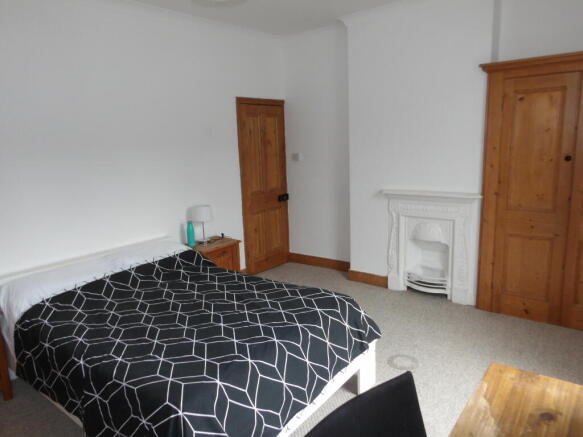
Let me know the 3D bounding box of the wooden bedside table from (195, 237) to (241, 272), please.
[{"bbox_3d":[-0.772,0.557,4.026,0.370,0.600,0.490,6,14,38],"label":"wooden bedside table"}]

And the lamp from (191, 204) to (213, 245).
[{"bbox_3d":[-0.871,0.072,3.960,0.180,0.385,0.180,-2,11,0],"label":"lamp"}]

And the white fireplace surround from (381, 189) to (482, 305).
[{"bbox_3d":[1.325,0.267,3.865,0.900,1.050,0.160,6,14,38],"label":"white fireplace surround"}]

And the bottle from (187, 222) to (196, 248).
[{"bbox_3d":[-0.964,0.155,3.892,0.073,0.260,0.073,6,14,38],"label":"bottle"}]

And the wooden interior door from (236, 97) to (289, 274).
[{"bbox_3d":[-0.324,-0.363,4.832,0.070,2.050,0.800,6,14,38],"label":"wooden interior door"}]

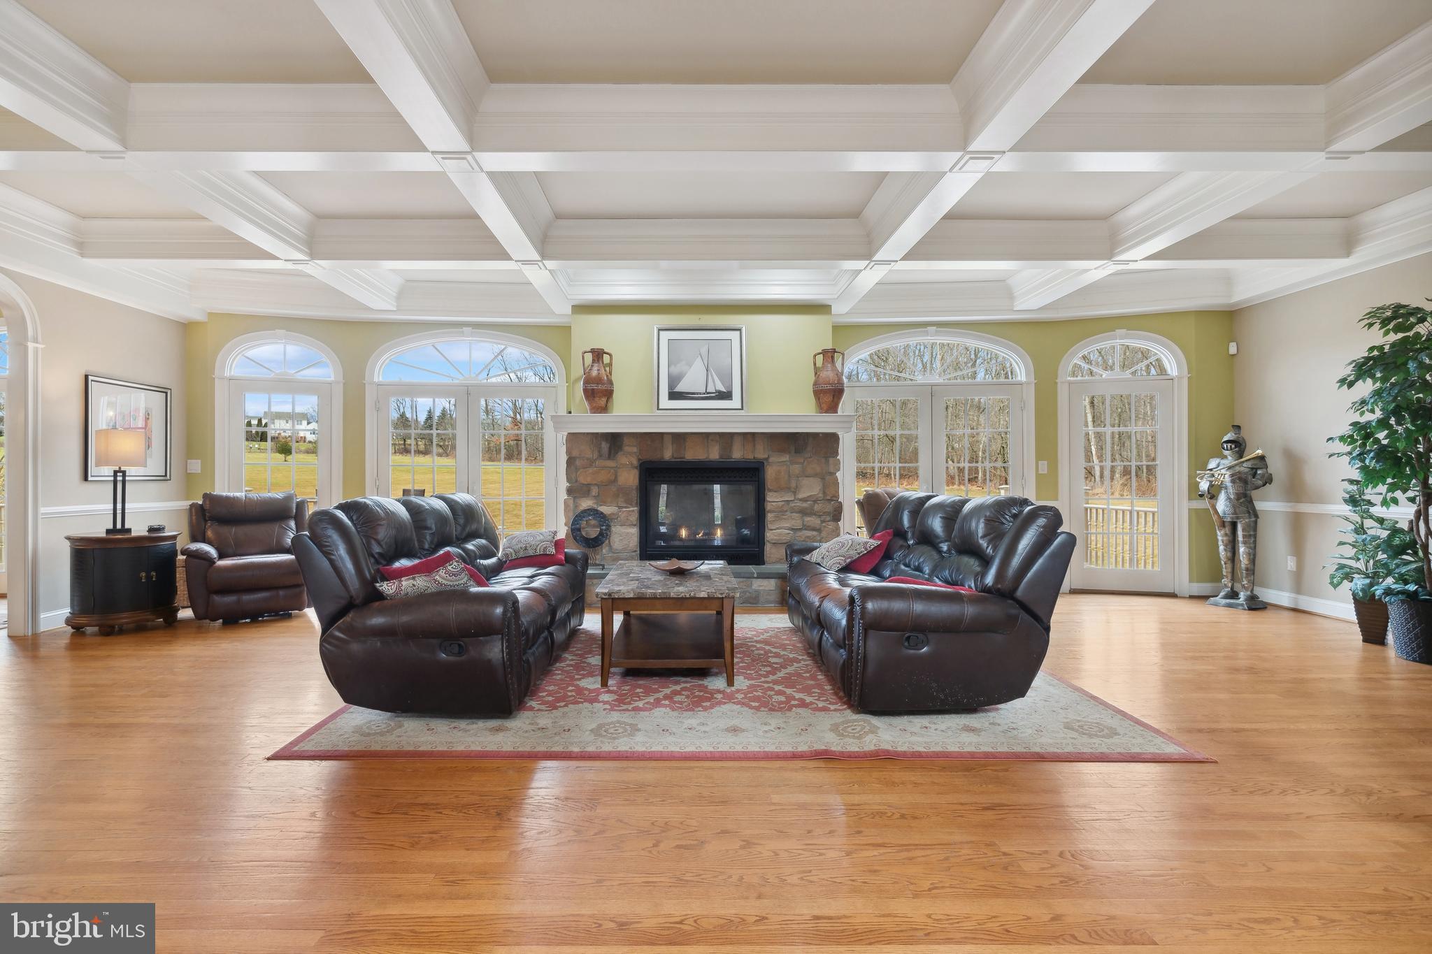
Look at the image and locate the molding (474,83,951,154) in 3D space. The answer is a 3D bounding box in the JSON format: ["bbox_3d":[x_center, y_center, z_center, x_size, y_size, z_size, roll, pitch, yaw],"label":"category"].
[{"bbox_3d":[0.008,-1.773,3.135,2.462,0.274,0.122,0,0,0],"label":"molding"}]

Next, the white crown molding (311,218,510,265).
[{"bbox_3d":[-2.283,-1.765,4.750,1.530,0.280,0.130,0,0,0],"label":"white crown molding"}]

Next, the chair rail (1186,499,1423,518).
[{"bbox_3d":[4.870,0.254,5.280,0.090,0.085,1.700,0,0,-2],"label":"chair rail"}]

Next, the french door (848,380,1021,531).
[{"bbox_3d":[2.152,0.104,6.343,1.758,2.060,0.061,0,0,5],"label":"french door"}]

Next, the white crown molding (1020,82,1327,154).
[{"bbox_3d":[2.264,-1.773,3.135,1.601,0.274,0.122,0,0,0],"label":"white crown molding"}]

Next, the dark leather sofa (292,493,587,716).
[{"bbox_3d":[-1.435,0.605,3.860,1.050,1.000,1.920,0,0,-1],"label":"dark leather sofa"}]

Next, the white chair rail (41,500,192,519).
[{"bbox_3d":[-4.888,0.266,5.258,0.030,0.079,1.266,0,0,0],"label":"white chair rail"}]

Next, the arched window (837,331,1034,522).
[{"bbox_3d":[2.190,-0.170,6.440,1.960,2.620,0.120,0,0,4],"label":"arched window"}]

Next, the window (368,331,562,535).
[{"bbox_3d":[-2.510,-0.178,6.370,1.920,2.580,0.130,0,0,-7],"label":"window"}]

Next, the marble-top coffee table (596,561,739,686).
[{"bbox_3d":[-0.280,0.853,3.890,0.735,0.495,1.200,0,0,-2],"label":"marble-top coffee table"}]

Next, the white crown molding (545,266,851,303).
[{"bbox_3d":[-0.110,-1.760,5.830,2.650,0.250,0.220,0,0,1],"label":"white crown molding"}]

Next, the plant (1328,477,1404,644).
[{"bbox_3d":[4.550,0.585,4.420,0.460,1.140,0.460,0,0,0],"label":"plant"}]

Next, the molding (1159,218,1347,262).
[{"bbox_3d":[3.960,-1.770,4.720,1.520,0.280,0.130,0,0,0],"label":"molding"}]

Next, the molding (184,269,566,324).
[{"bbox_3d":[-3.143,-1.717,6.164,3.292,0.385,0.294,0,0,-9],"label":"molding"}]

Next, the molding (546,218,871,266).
[{"bbox_3d":[-0.067,-1.773,4.751,2.472,0.274,0.122,0,0,0],"label":"molding"}]

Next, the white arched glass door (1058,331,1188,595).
[{"bbox_3d":[3.860,-0.136,6.030,1.090,2.490,0.130,0,0,16],"label":"white arched glass door"}]

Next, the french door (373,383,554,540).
[{"bbox_3d":[-2.530,0.100,6.530,1.800,2.050,0.080,0,0,-4],"label":"french door"}]

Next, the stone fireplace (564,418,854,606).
[{"bbox_3d":[-0.120,0.280,5.990,2.780,1.730,0.660,0,0,0],"label":"stone fireplace"}]

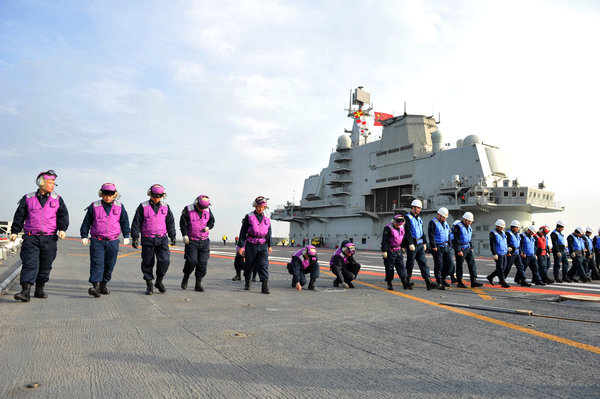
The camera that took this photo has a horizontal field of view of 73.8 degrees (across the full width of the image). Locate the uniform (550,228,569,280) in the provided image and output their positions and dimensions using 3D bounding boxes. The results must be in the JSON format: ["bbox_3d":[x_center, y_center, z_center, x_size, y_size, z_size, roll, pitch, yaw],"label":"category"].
[{"bbox_3d":[7.542,1.610,11.687,0.520,1.493,0.400,6,-7,-33],"label":"uniform"}]

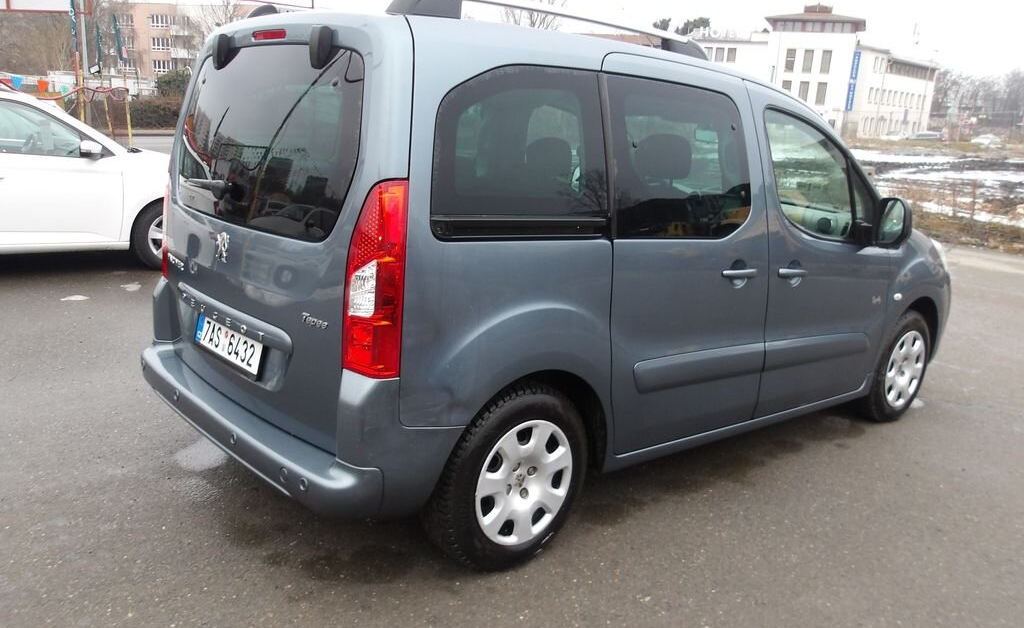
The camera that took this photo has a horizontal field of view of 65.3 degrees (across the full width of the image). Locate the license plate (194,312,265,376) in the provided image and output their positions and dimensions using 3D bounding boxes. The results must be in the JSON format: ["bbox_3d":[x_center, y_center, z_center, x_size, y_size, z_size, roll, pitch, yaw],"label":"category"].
[{"bbox_3d":[-0.973,0.099,2.733,0.015,0.112,0.520,2,10,-42],"label":"license plate"}]

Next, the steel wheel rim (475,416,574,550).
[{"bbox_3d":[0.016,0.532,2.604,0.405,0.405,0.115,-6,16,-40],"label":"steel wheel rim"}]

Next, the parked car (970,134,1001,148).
[{"bbox_3d":[62.314,-22.704,105.000,4.200,1.450,1.750,8,13,16],"label":"parked car"}]

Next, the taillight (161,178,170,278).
[{"bbox_3d":[-1.418,-0.381,3.298,0.130,0.520,0.150,-6,16,-40],"label":"taillight"}]

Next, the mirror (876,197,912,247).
[{"bbox_3d":[1.686,-0.411,3.586,0.130,0.225,0.190,-6,16,-40],"label":"mirror"}]

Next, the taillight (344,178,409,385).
[{"bbox_3d":[-0.375,-0.096,2.129,0.130,0.525,0.150,-6,16,-40],"label":"taillight"}]

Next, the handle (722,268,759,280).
[{"bbox_3d":[0.887,-0.155,3.109,0.215,0.037,0.047,-6,16,-40],"label":"handle"}]

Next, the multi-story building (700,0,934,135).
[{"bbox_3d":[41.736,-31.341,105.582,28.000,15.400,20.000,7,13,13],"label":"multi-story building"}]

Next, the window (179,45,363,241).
[{"bbox_3d":[-0.870,-0.591,2.656,0.085,0.580,1.220,9,6,-43],"label":"window"}]

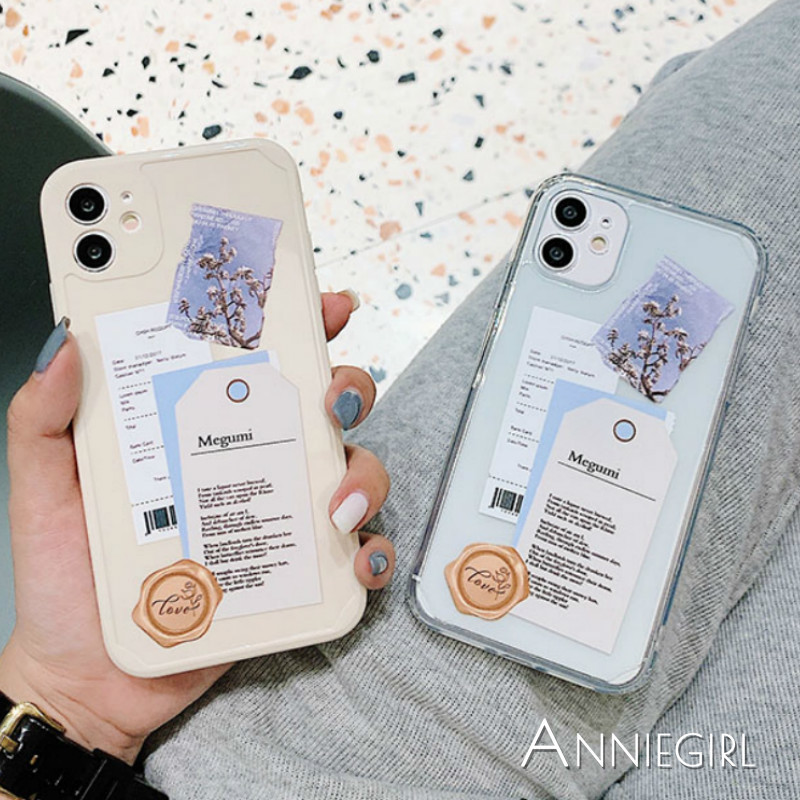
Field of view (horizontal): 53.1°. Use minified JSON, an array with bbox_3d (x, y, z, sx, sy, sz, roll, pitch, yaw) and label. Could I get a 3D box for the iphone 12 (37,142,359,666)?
[{"bbox_3d":[-0.059,0.000,0.243,0.078,0.011,0.155,-9,88,-8],"label":"iphone 12"}]

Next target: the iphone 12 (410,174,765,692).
[{"bbox_3d":[0.061,0.008,0.256,0.078,0.011,0.155,18,84,8],"label":"iphone 12"}]

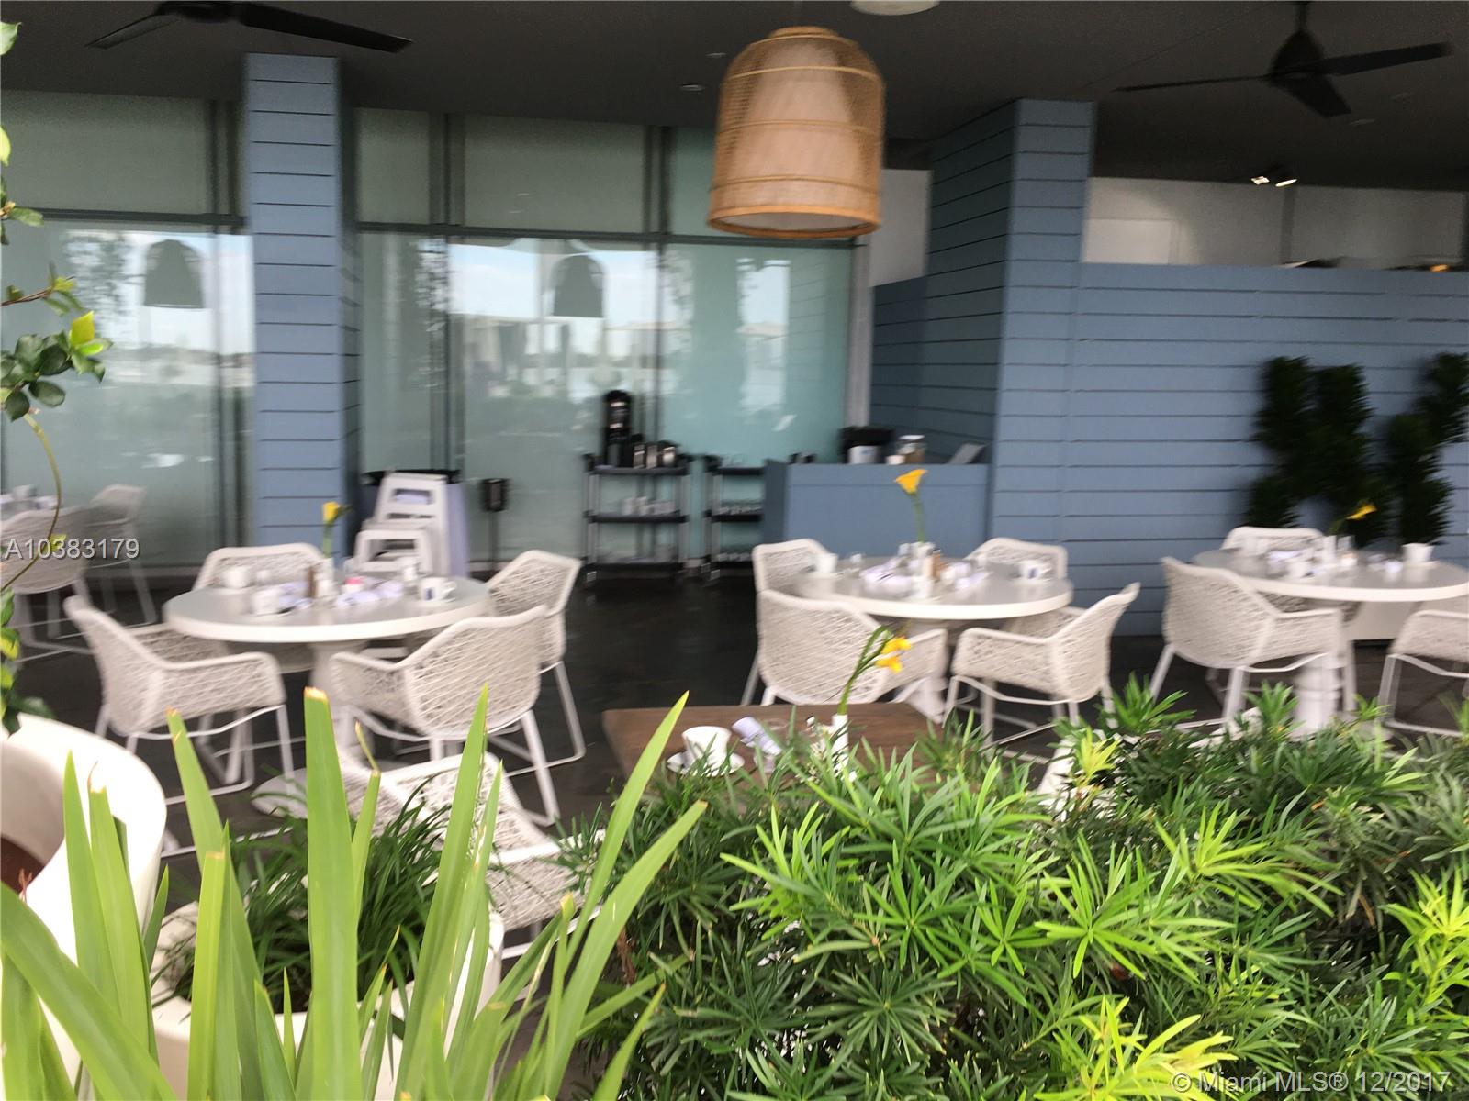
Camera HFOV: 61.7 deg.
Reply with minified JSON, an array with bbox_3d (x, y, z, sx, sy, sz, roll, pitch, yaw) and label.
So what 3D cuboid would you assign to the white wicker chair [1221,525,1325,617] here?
[{"bbox_3d":[2.843,0.326,6.372,0.640,0.820,0.610,2,9,9],"label":"white wicker chair"}]

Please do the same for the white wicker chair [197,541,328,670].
[{"bbox_3d":[-1.884,0.436,5.113,0.640,0.820,0.610,-5,10,-33],"label":"white wicker chair"}]

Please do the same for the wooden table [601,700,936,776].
[{"bbox_3d":[0.124,0.815,2.754,0.778,0.752,0.788,-1,9,-9],"label":"wooden table"}]

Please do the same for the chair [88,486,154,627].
[{"bbox_3d":[-3.961,0.041,7.531,0.621,0.808,0.606,6,10,35],"label":"chair"}]

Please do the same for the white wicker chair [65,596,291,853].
[{"bbox_3d":[-1.927,0.557,4.298,0.610,0.820,0.640,-6,11,-39],"label":"white wicker chair"}]

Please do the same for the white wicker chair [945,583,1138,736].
[{"bbox_3d":[1.187,0.496,4.747,0.606,0.808,0.621,6,10,32],"label":"white wicker chair"}]

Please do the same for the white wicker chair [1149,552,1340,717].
[{"bbox_3d":[2.147,0.430,5.236,0.606,0.808,0.621,-3,9,-24],"label":"white wicker chair"}]

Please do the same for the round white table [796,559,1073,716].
[{"bbox_3d":[0.815,0.495,5.216,1.150,0.761,1.150,1,8,0],"label":"round white table"}]

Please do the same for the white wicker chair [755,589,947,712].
[{"bbox_3d":[0.408,0.512,4.604,0.621,0.808,0.606,7,10,36],"label":"white wicker chair"}]

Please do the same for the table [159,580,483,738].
[{"bbox_3d":[-1.464,0.533,4.555,1.131,0.752,1.131,0,9,0],"label":"table"}]

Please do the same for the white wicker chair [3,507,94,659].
[{"bbox_3d":[-3.872,0.173,6.659,0.610,0.820,0.640,4,9,18],"label":"white wicker chair"}]

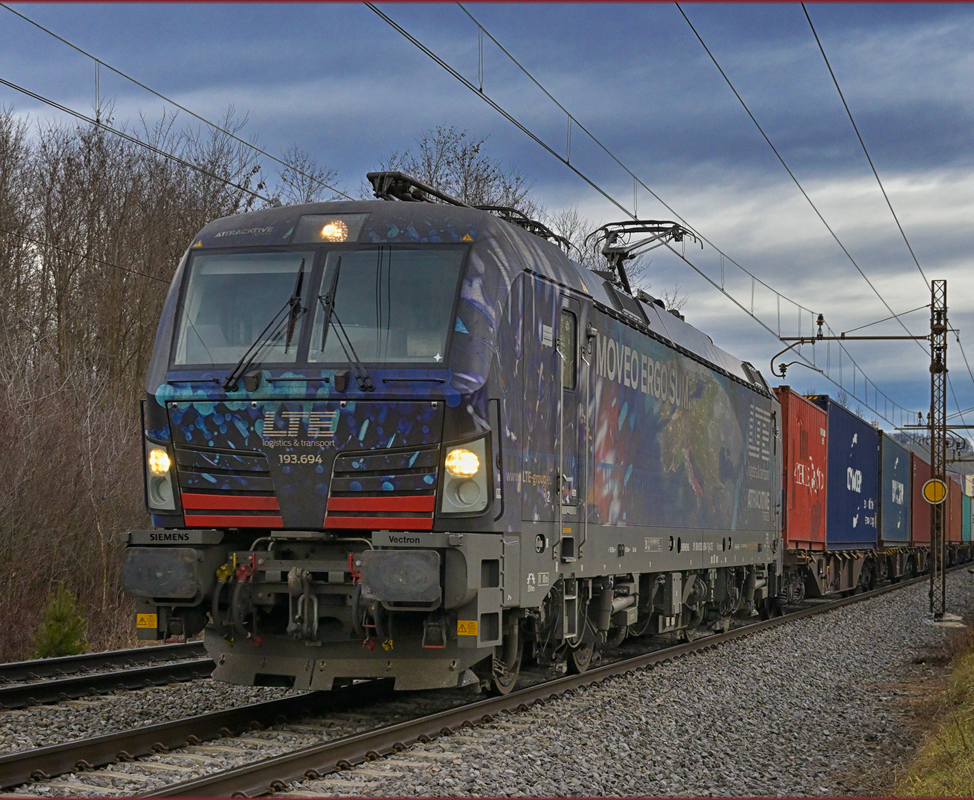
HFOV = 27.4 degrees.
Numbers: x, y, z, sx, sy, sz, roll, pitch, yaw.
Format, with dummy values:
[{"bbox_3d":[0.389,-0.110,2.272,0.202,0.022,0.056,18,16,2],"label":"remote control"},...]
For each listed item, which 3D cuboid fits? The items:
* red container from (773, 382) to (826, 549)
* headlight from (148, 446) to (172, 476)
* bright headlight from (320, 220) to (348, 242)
[{"bbox_3d":[4.503,1.338,35.436,2.438,2.591,6.058,0,-4,15],"label":"red container"},{"bbox_3d":[-2.422,0.460,14.835,0.180,0.210,0.110,0,-4,15],"label":"headlight"},{"bbox_3d":[-1.152,-1.266,15.014,0.200,0.160,0.110,0,-4,15],"label":"bright headlight"}]

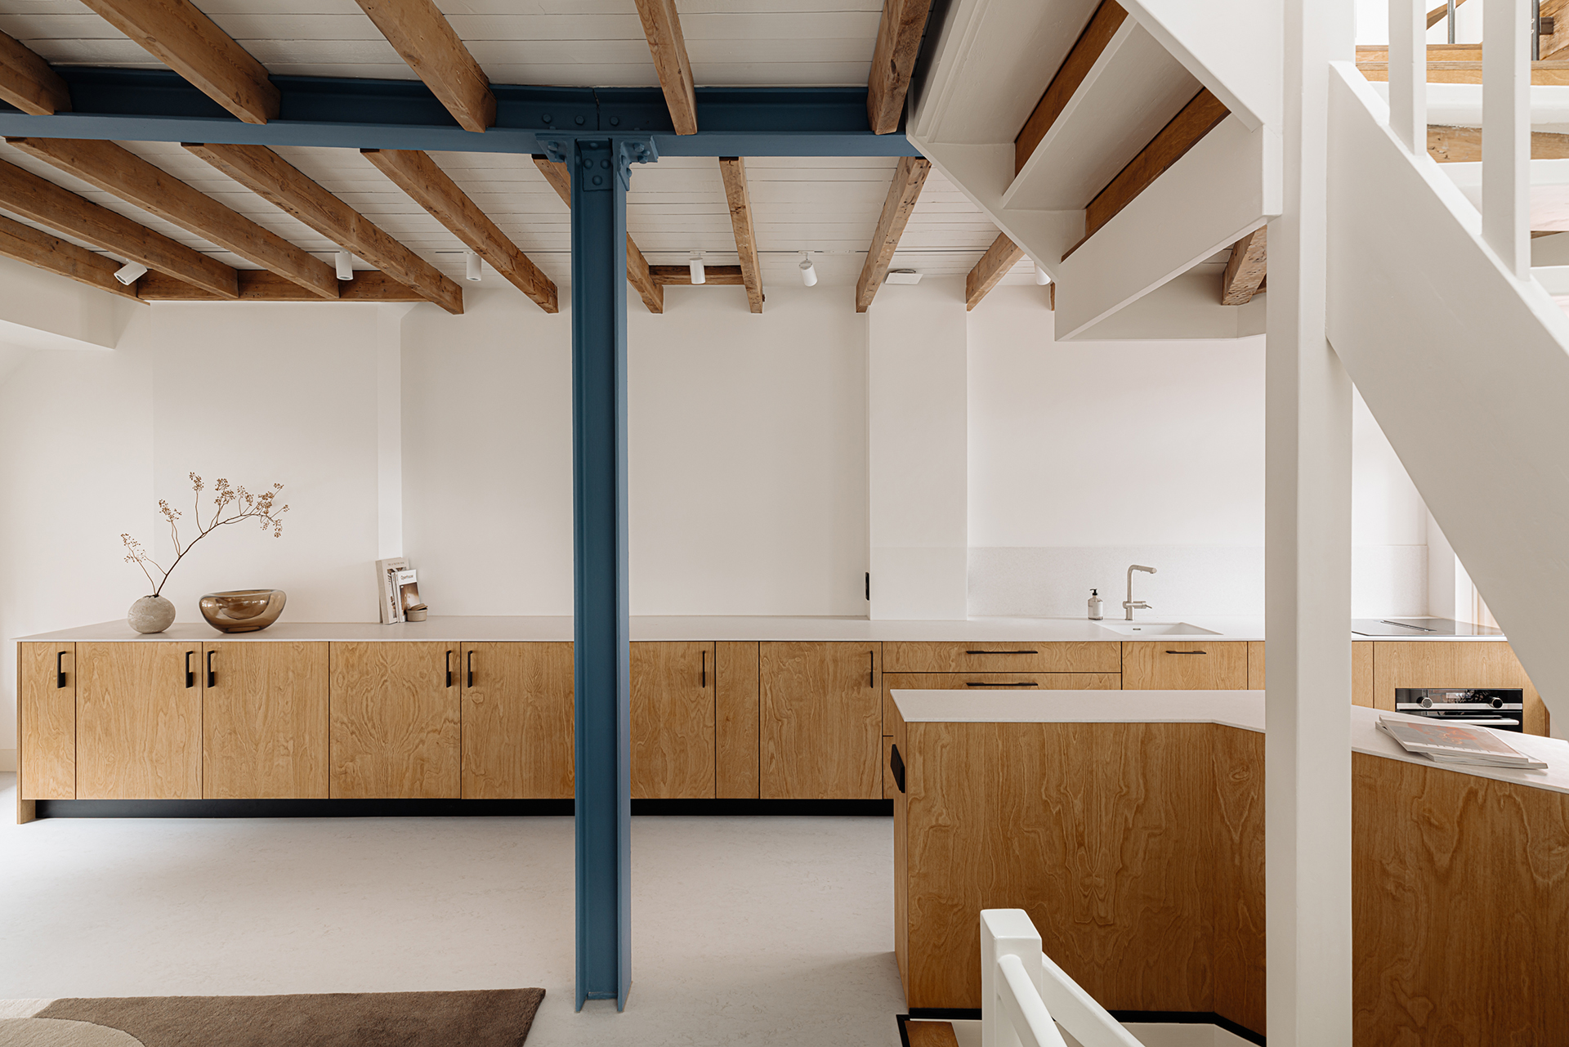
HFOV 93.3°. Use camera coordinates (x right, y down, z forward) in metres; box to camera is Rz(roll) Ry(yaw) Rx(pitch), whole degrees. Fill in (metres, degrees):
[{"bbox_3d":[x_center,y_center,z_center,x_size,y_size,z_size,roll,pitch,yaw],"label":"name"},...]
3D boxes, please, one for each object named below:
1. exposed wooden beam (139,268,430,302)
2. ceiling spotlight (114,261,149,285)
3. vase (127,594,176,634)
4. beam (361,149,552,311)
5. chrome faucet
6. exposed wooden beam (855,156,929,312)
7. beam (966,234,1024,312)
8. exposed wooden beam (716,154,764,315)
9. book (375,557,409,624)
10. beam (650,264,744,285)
[{"bbox_3d":[-2.725,-1.301,4.034,1.570,0.155,0.065,0,1,0],"label":"exposed wooden beam"},{"bbox_3d":[-3.279,-1.258,3.720,0.068,0.120,0.068,0,-38,44],"label":"ceiling spotlight"},{"bbox_3d":[-3.190,0.455,3.750,0.185,0.190,0.185,0,1,0],"label":"vase"},{"bbox_3d":[-1.355,-1.300,3.361,0.065,0.153,1.950,0,1,0],"label":"beam"},{"bbox_3d":[1.983,0.390,4.090,0.145,0.310,0.240,0,0,-9],"label":"chrome faucet"},{"bbox_3d":[0.457,-1.300,3.361,0.065,0.153,1.950,0,1,0],"label":"exposed wooden beam"},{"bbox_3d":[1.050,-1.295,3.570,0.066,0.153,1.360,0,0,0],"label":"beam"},{"bbox_3d":[-0.171,-1.300,3.361,0.065,0.153,1.950,0,1,0],"label":"exposed wooden beam"},{"bbox_3d":[-2.170,0.374,4.135,0.037,0.345,0.280,-7,0,0],"label":"book"},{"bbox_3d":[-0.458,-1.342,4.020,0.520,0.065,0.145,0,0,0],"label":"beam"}]

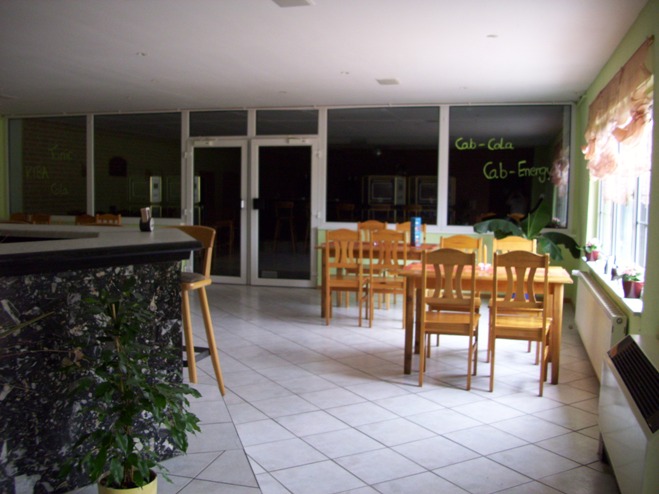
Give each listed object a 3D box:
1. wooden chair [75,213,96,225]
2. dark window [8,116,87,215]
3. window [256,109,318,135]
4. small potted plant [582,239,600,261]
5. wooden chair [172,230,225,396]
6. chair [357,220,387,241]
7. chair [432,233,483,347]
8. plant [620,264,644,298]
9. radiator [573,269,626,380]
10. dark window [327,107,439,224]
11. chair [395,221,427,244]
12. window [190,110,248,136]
[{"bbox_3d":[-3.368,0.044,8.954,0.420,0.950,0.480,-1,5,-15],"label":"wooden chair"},{"bbox_3d":[-4.352,-1.231,9.907,1.428,1.520,0.082,2,5,15],"label":"dark window"},{"bbox_3d":[-0.566,-1.688,8.794,0.900,0.360,0.070,2,5,15],"label":"window"},{"bbox_3d":[2.337,0.018,5.731,0.155,0.195,0.155,2,5,15],"label":"small potted plant"},{"bbox_3d":[-0.971,0.414,4.075,0.450,1.070,0.500,4,6,34],"label":"wooden chair"},{"bbox_3d":[0.469,0.213,7.571,0.428,0.959,0.500,2,5,16],"label":"chair"},{"bbox_3d":[1.040,0.395,5.276,0.420,0.955,0.500,2,5,13],"label":"chair"},{"bbox_3d":[1.843,0.198,3.916,0.175,0.205,0.175,2,5,15],"label":"plant"},{"bbox_3d":[1.927,0.546,4.651,0.102,0.479,2.162,2,5,16],"label":"radiator"},{"bbox_3d":[0.690,-1.067,8.535,1.458,1.520,0.082,2,5,15],"label":"dark window"},{"bbox_3d":[0.896,0.216,7.411,0.420,0.955,0.500,2,5,11],"label":"chair"},{"bbox_3d":[-1.548,-1.721,9.066,0.900,0.360,0.070,2,5,15],"label":"window"}]

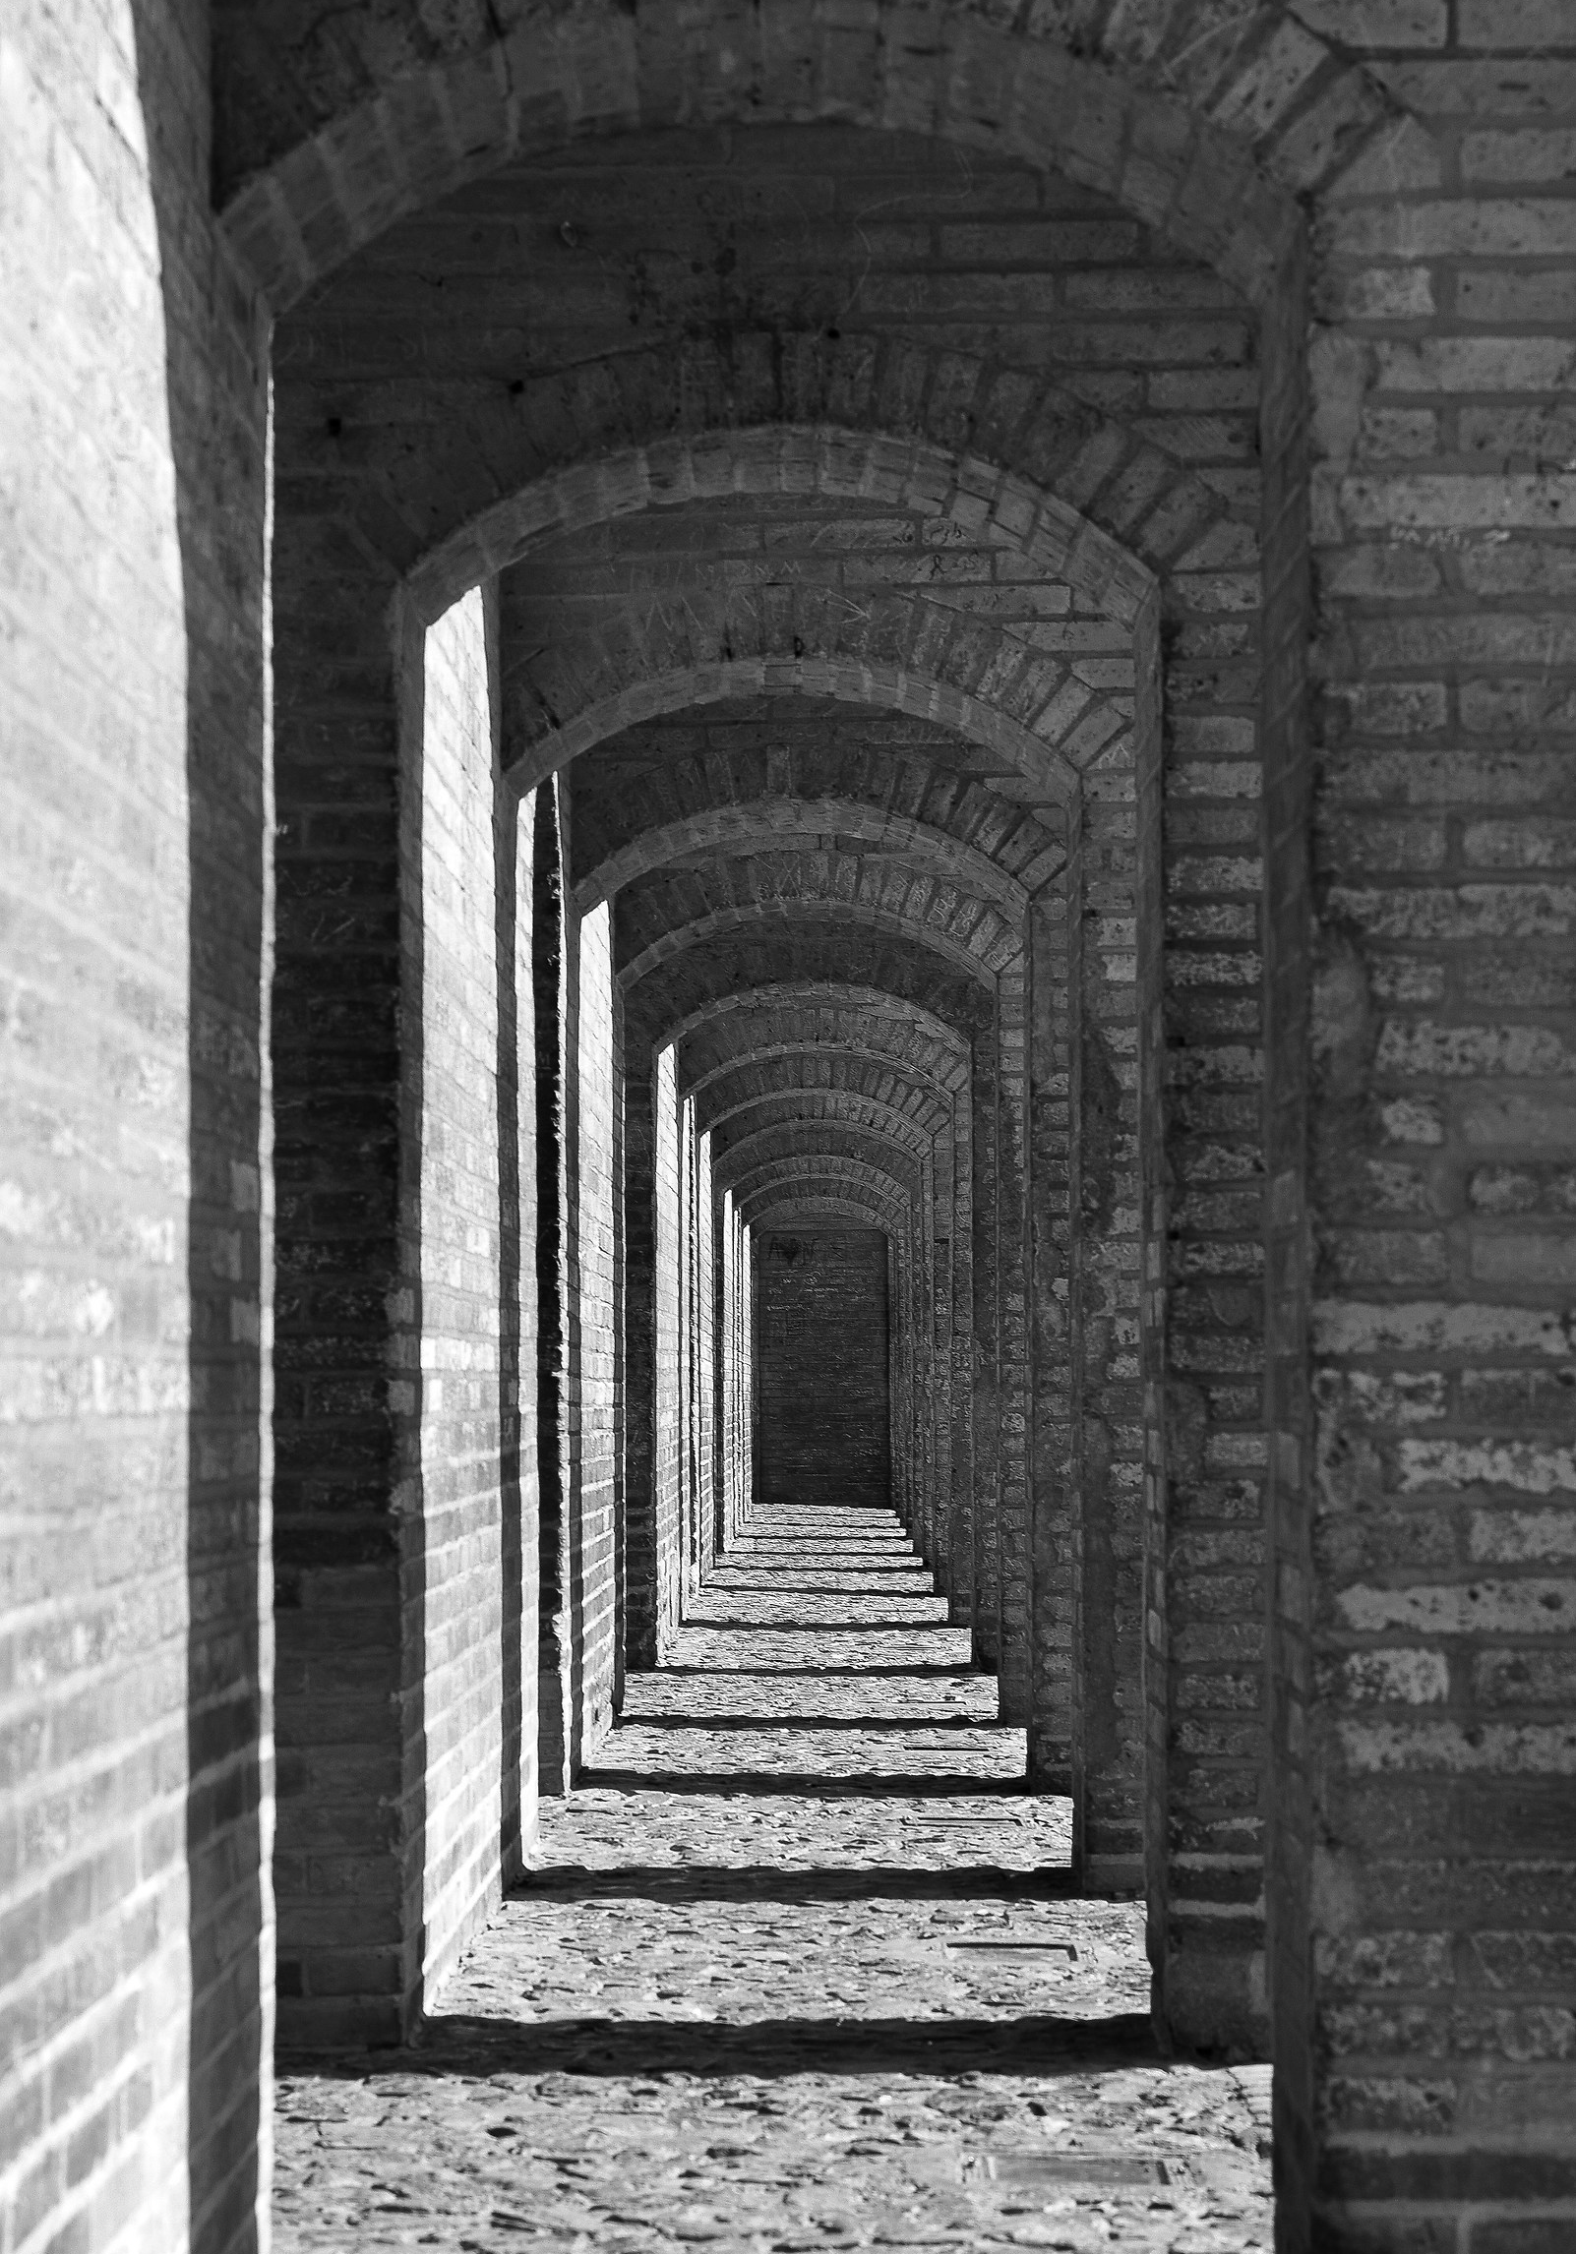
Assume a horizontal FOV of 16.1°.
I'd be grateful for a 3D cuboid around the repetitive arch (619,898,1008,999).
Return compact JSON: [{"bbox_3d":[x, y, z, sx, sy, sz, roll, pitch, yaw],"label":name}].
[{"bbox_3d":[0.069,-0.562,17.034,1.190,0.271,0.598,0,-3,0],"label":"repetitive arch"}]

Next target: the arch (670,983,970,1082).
[{"bbox_3d":[0.126,-0.384,23.000,1.250,0.375,0.812,0,-3,0],"label":"arch"}]

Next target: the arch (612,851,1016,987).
[{"bbox_3d":[0.096,-0.674,18.500,1.338,0.400,0.750,0,-3,0],"label":"arch"}]

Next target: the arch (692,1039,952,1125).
[{"bbox_3d":[0.163,-0.198,26.625,1.275,0.375,0.812,0,-3,0],"label":"arch"}]

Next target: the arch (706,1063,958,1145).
[{"bbox_3d":[0.174,-0.108,27.583,1.255,0.361,0.598,0,-3,0],"label":"arch"}]

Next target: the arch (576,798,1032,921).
[{"bbox_3d":[0.035,-0.734,15.437,1.250,0.300,0.750,0,-3,0],"label":"arch"}]

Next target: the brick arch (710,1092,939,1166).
[{"bbox_3d":[0.193,0.014,30.951,1.273,0.396,0.598,0,-3,0],"label":"brick arch"}]

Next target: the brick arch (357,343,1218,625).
[{"bbox_3d":[0.001,-0.988,8.705,1.296,0.364,0.598,0,-3,0],"label":"brick arch"}]

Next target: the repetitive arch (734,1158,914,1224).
[{"bbox_3d":[0.254,0.417,38.371,1.222,0.365,0.598,0,-3,0],"label":"repetitive arch"}]

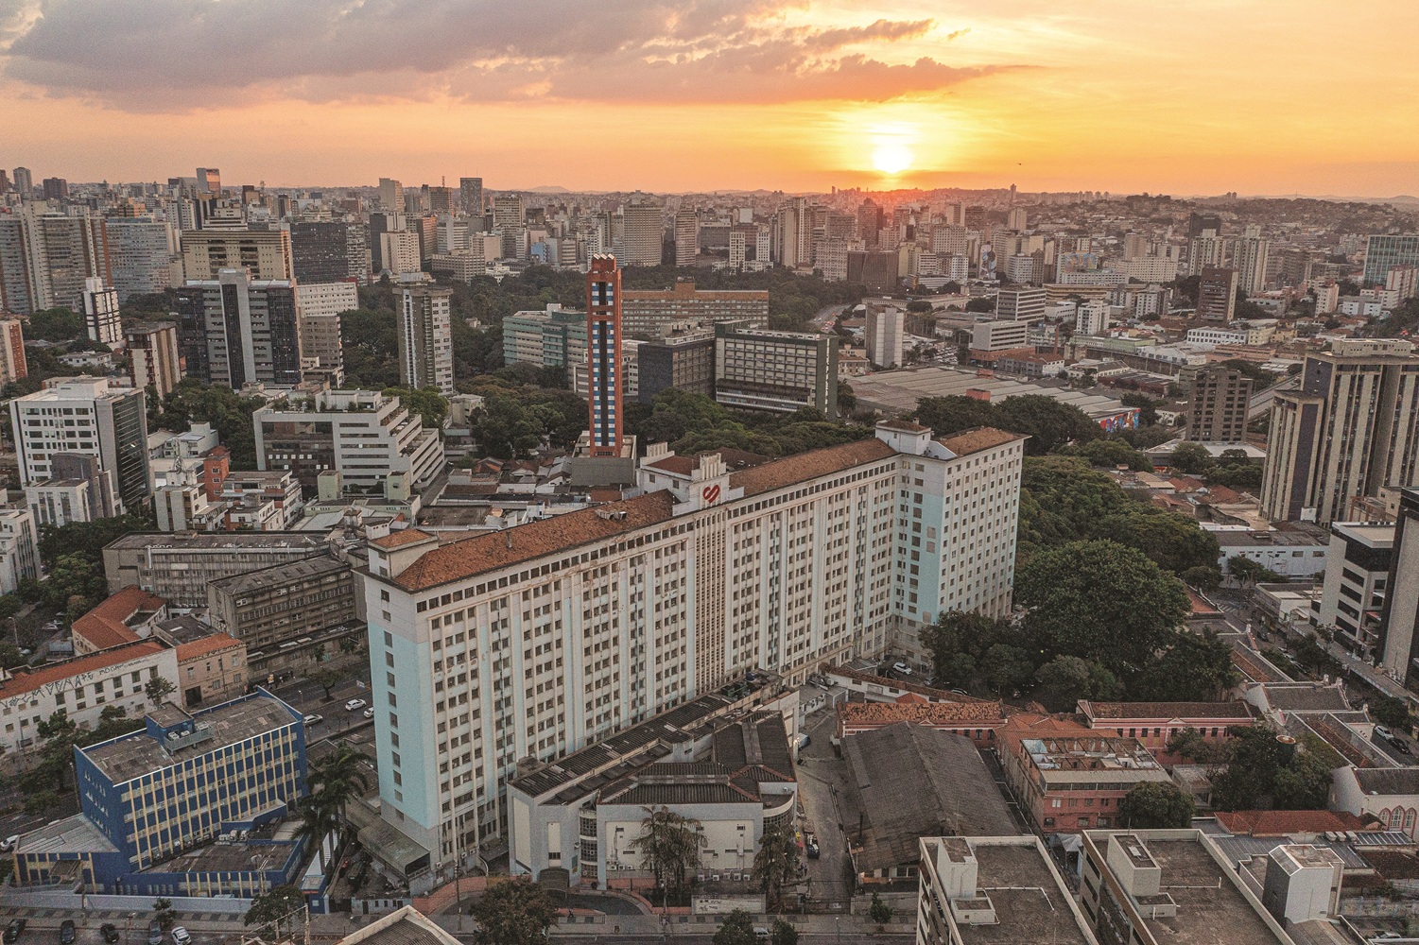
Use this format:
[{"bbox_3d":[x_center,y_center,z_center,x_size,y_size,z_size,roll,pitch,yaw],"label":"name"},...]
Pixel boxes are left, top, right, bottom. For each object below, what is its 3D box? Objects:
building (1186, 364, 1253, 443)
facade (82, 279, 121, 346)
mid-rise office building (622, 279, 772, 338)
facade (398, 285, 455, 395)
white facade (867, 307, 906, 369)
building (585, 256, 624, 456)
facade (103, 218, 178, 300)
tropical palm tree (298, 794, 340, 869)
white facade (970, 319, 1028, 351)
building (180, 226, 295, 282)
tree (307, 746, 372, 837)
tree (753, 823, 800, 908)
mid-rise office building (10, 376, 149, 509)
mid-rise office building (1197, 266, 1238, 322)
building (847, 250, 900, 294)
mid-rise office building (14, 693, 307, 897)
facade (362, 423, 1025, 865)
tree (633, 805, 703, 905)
[{"bbox_3d":[217.806,-28.383,478.125,25.000,32.510,11.000,0,14,-2],"label":"building"},{"bbox_3d":[-346.890,-91.800,628.460,8.000,37.060,20.500,0,14,-1],"label":"facade"},{"bbox_3d":[-14.276,-98.244,716.186,104.000,50.220,18.000,0,14,-2],"label":"mid-rise office building"},{"bbox_3d":[-117.919,-53.704,464.002,21.500,49.200,11.500,10,17,36],"label":"facade"},{"bbox_3d":[110.750,-85.036,697.559,18.000,38.950,20.000,-1,14,-6],"label":"white facade"},{"bbox_3d":[-35.383,-35.151,376.996,10.500,76.640,13.000,0,14,-2],"label":"building"},{"bbox_3d":[-481.480,-179.380,941.840,54.000,71.290,12.000,0,14,-2],"label":"facade"},{"bbox_3d":[-62.073,57.672,175.400,6.200,12.200,6.000,0,14,0],"label":"tropical palm tree"},{"bbox_3d":[200.343,-94.958,761.587,40.000,19.000,14.000,-11,17,-38],"label":"white facade"},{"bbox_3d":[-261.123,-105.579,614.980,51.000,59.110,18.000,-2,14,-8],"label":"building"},{"bbox_3d":[-57.924,50.465,173.040,8.300,18.000,8.300,0,14,-2],"label":"tree"},{"bbox_3d":[10.130,59.950,168.770,6.800,12.900,6.800,0,14,0],"label":"tree"},{"bbox_3d":[-188.489,-8.986,332.132,30.000,35.270,21.000,-1,14,-4],"label":"mid-rise office building"},{"bbox_3d":[341.006,-119.509,743.260,12.000,36.634,20.000,-12,18,-41],"label":"mid-rise office building"},{"bbox_3d":[195.371,-239.152,1328.424,60.000,55.480,25.000,0,14,-2],"label":"building"},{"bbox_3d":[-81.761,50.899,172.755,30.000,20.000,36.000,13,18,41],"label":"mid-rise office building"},{"bbox_3d":[11.909,23.423,226.046,27.160,55.520,165.700,13,18,41],"label":"facade"},{"bbox_3d":[-6.180,58.778,167.693,9.500,14.200,8.000,0,14,0],"label":"tree"}]

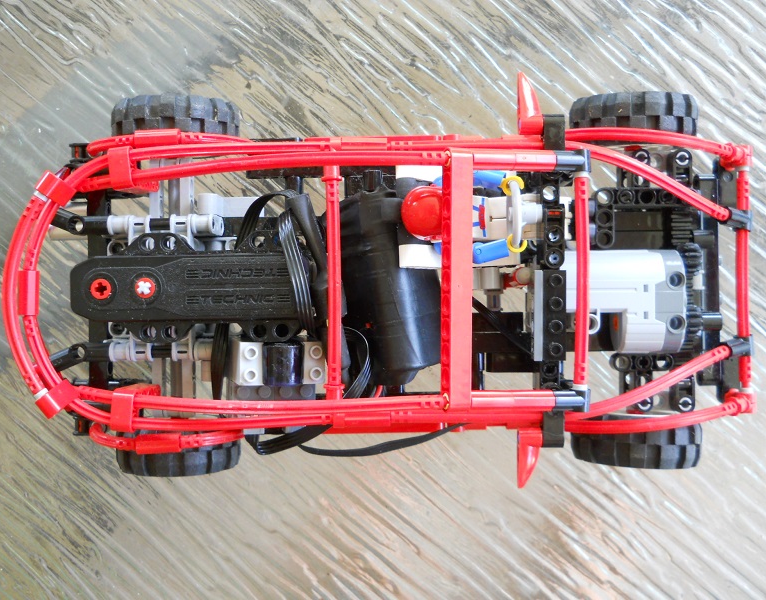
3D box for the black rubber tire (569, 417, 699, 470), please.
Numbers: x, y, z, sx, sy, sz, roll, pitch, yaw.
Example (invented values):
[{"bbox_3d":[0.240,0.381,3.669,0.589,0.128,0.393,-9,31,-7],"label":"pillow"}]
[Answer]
[{"bbox_3d":[0.101,0.054,0.341,0.050,0.050,0.020,2,90,0],"label":"black rubber tire"}]

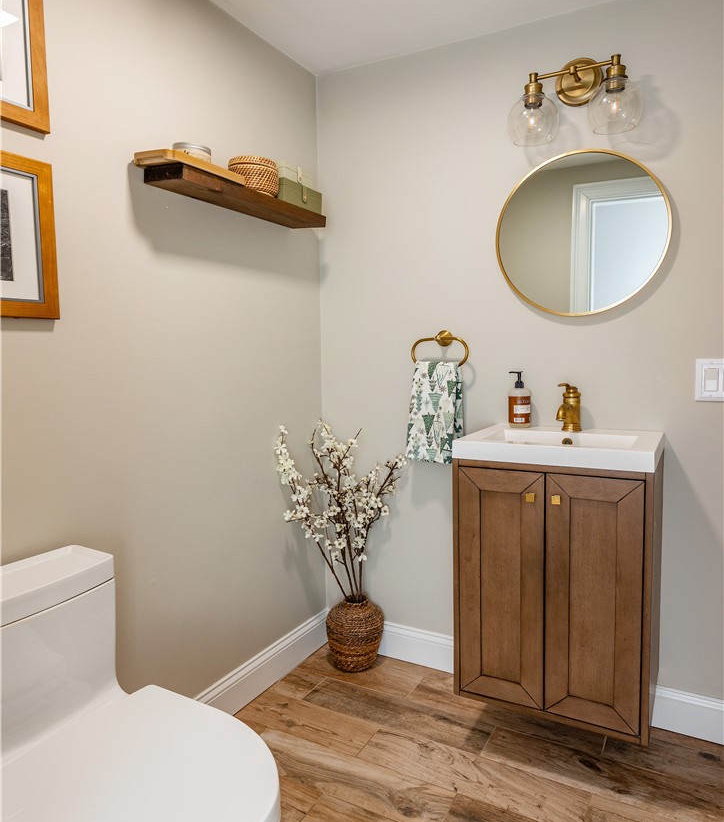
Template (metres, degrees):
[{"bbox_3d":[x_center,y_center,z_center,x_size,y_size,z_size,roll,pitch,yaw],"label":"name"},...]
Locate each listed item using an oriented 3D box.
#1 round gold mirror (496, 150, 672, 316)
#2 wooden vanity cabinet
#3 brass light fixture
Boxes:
[{"bbox_3d":[0.668,-0.546,1.671,0.505,0.505,0.030,1,5,31],"label":"round gold mirror"},{"bbox_3d":[0.583,0.464,1.596,0.500,0.684,0.401,1,5,31],"label":"wooden vanity cabinet"},{"bbox_3d":[0.613,-0.927,1.584,0.370,0.270,0.172,1,5,31],"label":"brass light fixture"}]

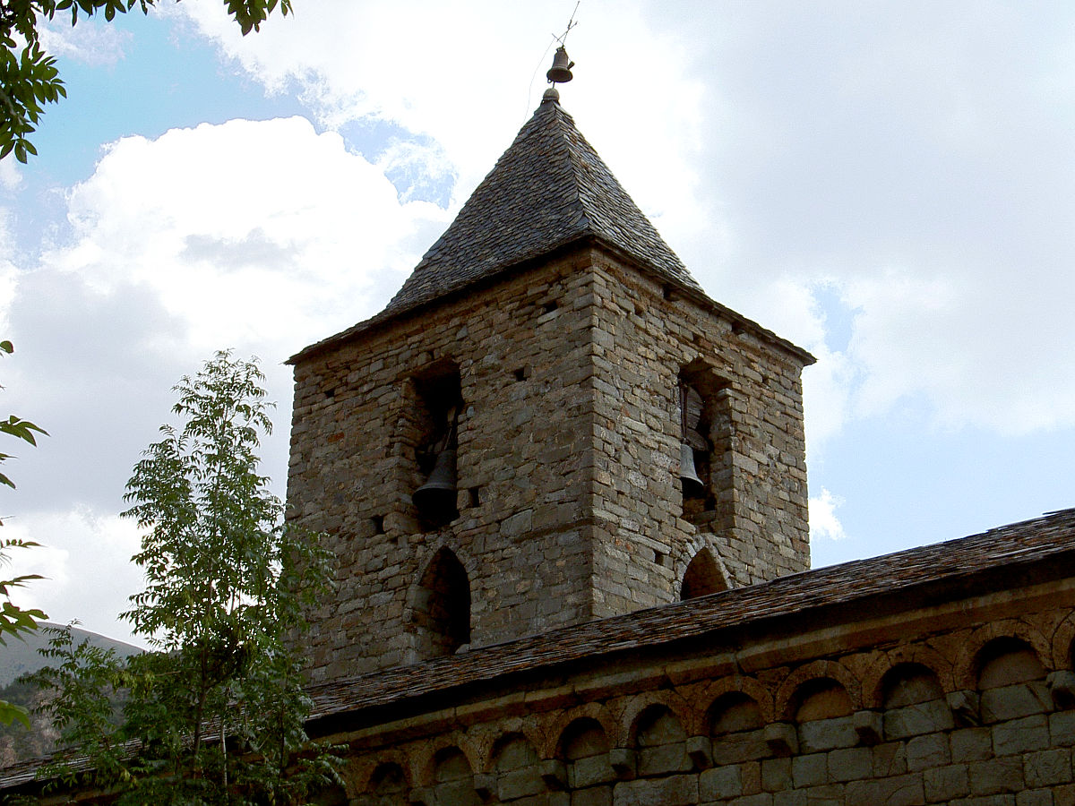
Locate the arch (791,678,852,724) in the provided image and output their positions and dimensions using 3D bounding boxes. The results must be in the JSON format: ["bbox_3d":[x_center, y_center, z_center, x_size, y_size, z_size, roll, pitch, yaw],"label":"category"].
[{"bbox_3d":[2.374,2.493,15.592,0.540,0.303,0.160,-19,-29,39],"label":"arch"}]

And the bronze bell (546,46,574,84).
[{"bbox_3d":[0.410,-6.065,33.417,0.466,0.610,0.466,5,-22,2],"label":"bronze bell"}]

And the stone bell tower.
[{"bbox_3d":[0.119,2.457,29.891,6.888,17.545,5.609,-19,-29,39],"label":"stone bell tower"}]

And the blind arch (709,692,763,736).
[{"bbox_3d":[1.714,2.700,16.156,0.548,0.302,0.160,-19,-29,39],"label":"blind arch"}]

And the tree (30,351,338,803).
[{"bbox_3d":[-2.841,3.193,14.414,2.664,7.889,2.664,5,-23,-10],"label":"tree"}]

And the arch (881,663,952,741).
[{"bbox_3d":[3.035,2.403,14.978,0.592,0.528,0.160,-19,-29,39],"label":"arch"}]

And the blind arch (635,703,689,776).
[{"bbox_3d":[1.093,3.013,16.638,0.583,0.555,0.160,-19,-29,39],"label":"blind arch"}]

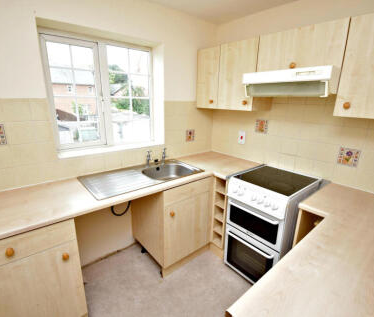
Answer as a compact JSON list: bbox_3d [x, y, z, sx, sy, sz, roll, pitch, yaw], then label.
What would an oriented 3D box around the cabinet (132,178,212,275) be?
[{"bbox_3d":[-0.159,0.554,2.017,0.557,0.865,0.590,-12,21,-39],"label":"cabinet"}]

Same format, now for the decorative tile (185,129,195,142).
[{"bbox_3d":[0.046,-0.267,2.353,0.141,0.144,0.010,-12,21,-39],"label":"decorative tile"}]

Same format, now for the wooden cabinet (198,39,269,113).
[{"bbox_3d":[0.479,-0.803,2.036,0.333,0.588,0.715,-12,21,-39],"label":"wooden cabinet"}]

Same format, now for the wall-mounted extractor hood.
[{"bbox_3d":[0.831,-0.567,1.533,0.500,0.180,0.600,-12,21,-39],"label":"wall-mounted extractor hood"}]

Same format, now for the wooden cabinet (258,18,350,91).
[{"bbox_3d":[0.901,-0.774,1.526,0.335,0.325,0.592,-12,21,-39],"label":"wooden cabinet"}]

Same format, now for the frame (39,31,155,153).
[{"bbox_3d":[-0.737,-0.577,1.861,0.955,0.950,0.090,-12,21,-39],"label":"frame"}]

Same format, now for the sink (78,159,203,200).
[{"bbox_3d":[-0.364,0.211,1.769,0.957,0.155,0.492,-12,21,-39],"label":"sink"}]

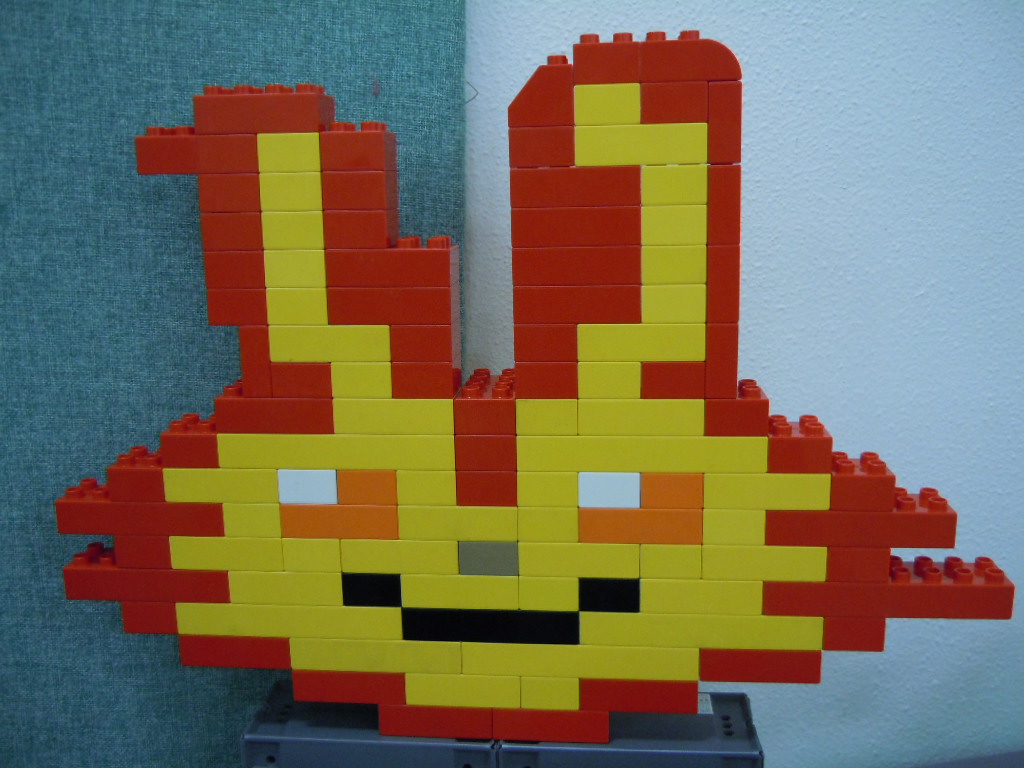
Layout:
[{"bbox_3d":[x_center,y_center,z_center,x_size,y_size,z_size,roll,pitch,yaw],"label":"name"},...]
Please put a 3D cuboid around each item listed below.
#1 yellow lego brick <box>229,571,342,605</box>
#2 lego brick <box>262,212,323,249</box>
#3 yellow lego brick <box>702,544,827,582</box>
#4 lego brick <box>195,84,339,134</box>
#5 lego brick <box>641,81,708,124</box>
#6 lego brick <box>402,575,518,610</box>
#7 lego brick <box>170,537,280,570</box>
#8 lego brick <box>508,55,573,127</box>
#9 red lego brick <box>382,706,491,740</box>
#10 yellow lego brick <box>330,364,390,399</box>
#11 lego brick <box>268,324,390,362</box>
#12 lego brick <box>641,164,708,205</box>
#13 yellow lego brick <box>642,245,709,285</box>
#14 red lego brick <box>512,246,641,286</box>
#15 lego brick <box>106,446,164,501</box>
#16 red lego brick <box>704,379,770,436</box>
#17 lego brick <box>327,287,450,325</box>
[{"bbox_3d":[-0.122,0.108,0.565,0.064,0.020,0.032,0,11,5],"label":"yellow lego brick"},{"bbox_3d":[-0.109,-0.081,0.525,0.032,0.021,0.032,0,10,6],"label":"lego brick"},{"bbox_3d":[0.133,0.089,0.539,0.064,0.021,0.032,0,11,5],"label":"yellow lego brick"},{"bbox_3d":[-0.126,-0.140,0.517,0.064,0.023,0.032,0,11,5],"label":"lego brick"},{"bbox_3d":[0.080,-0.138,0.497,0.032,0.021,0.032,0,10,6],"label":"lego brick"},{"bbox_3d":[-0.026,0.107,0.554,0.064,0.021,0.032,0,11,6],"label":"lego brick"},{"bbox_3d":[-0.154,0.089,0.566,0.064,0.021,0.032,0,11,5],"label":"lego brick"},{"bbox_3d":[0.016,-0.144,0.502,0.032,0.033,0.032,0,11,7],"label":"lego brick"},{"bbox_3d":[-0.041,0.184,0.575,0.064,0.021,0.032,0,11,5],"label":"red lego brick"},{"bbox_3d":[-0.077,-0.006,0.539,0.032,0.021,0.032,0,11,5],"label":"yellow lego brick"},{"bbox_3d":[-0.092,-0.025,0.534,0.064,0.021,0.032,0,10,6],"label":"lego brick"},{"bbox_3d":[0.081,-0.101,0.504,0.032,0.023,0.032,0,11,6],"label":"lego brick"},{"bbox_3d":[0.081,-0.062,0.510,0.032,0.021,0.032,0,10,6],"label":"yellow lego brick"},{"bbox_3d":[0.034,-0.062,0.516,0.064,0.020,0.032,0,11,5],"label":"red lego brick"},{"bbox_3d":[-0.203,0.050,0.561,0.032,0.024,0.032,0,11,6],"label":"lego brick"},{"bbox_3d":[0.115,0.012,0.523,0.032,0.024,0.032,0,11,6],"label":"red lego brick"},{"bbox_3d":[-0.060,-0.043,0.526,0.064,0.021,0.032,0,10,6],"label":"lego brick"}]

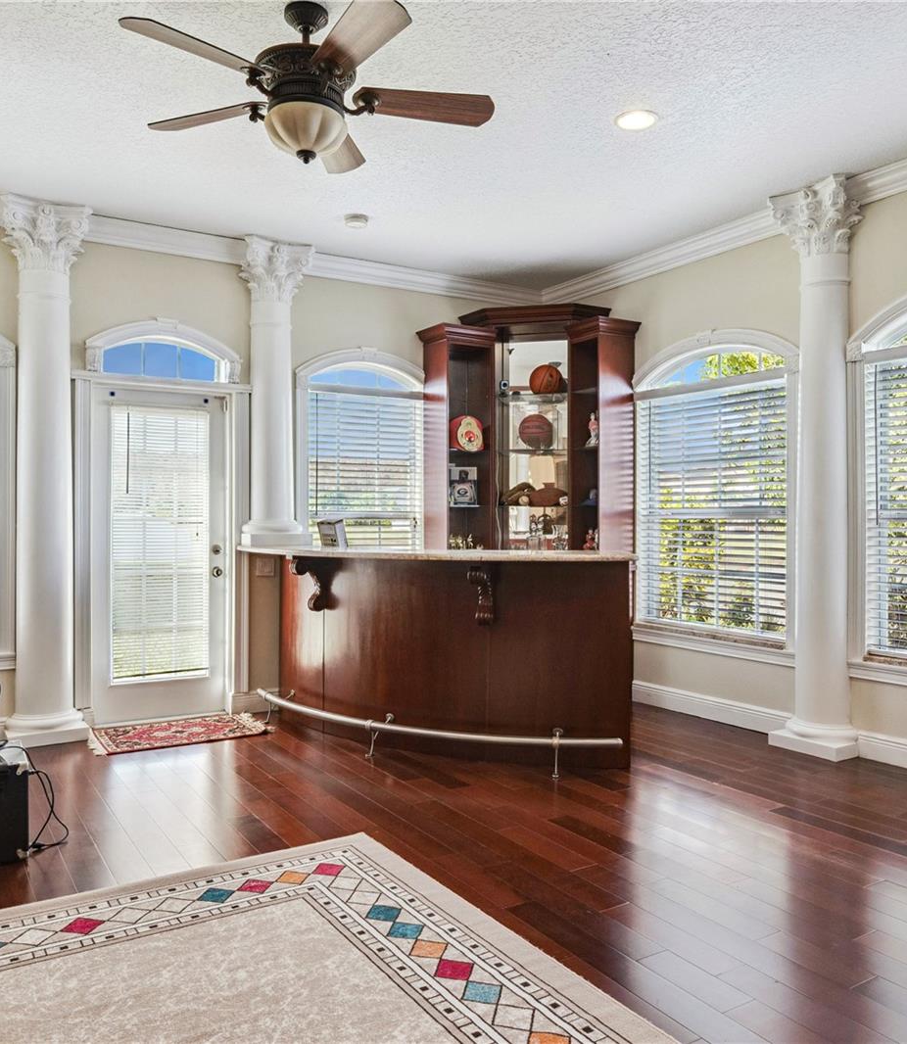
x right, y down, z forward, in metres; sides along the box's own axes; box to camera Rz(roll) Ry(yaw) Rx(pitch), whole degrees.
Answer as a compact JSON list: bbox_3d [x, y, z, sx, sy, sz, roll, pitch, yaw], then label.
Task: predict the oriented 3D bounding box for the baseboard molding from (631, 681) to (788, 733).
[{"bbox_3d":[1.594,1.174,5.270,0.022,0.152,1.225,0,0,-34],"label":"baseboard molding"}]

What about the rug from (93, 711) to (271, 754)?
[{"bbox_3d":[-1.627,1.230,4.846,0.930,0.012,0.610,0,0,-30],"label":"rug"}]

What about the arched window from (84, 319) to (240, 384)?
[{"bbox_3d":[-1.814,-1.076,5.192,0.920,0.365,0.120,0,0,-29],"label":"arched window"}]

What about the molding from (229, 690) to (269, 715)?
[{"bbox_3d":[-1.308,1.180,5.432,0.325,0.140,0.022,0,0,-29],"label":"molding"}]

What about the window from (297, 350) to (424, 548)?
[{"bbox_3d":[-0.606,-0.228,5.844,1.070,1.965,0.130,0,0,-30],"label":"window"}]

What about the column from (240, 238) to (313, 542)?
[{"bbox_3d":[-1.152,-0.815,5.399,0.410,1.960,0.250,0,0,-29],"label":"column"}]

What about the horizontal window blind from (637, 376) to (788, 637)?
[{"bbox_3d":[1.628,-0.077,5.360,0.060,1.546,1.192,0,0,-34],"label":"horizontal window blind"}]

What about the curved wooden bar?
[{"bbox_3d":[-0.209,0.710,4.726,2.647,1.080,0.852,0,0,27],"label":"curved wooden bar"}]

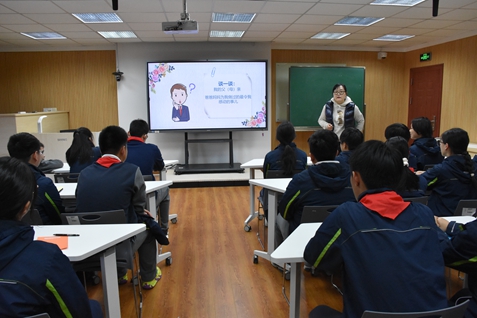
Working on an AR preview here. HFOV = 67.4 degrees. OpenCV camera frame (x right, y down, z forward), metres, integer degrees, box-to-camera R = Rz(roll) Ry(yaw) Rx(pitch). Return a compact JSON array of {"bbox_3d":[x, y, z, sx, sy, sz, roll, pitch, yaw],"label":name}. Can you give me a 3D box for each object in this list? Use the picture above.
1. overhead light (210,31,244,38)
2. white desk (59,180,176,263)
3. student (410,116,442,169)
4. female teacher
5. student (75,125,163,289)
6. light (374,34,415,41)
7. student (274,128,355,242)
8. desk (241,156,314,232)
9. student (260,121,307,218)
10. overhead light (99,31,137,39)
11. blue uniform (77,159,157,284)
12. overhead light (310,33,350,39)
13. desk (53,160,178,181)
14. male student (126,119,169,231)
[{"bbox_3d":[-0.187,-2.117,6.081,0.590,0.060,0.590,-2,9,-6],"label":"overhead light"},{"bbox_3d":[-1.310,0.633,3.084,1.450,0.750,0.500,-2,9,-6],"label":"white desk"},{"bbox_3d":[1.972,0.170,3.888,0.480,1.250,0.750,-3,10,-17],"label":"student"},{"bbox_3d":[1.404,-0.190,4.893,0.600,1.650,0.380,3,10,19],"label":"female teacher"},{"bbox_3d":[-0.889,0.418,2.657,0.510,1.310,0.740,-1,9,-2],"label":"student"},{"bbox_3d":[2.789,-2.160,6.396,0.590,0.060,0.590,-2,9,-6],"label":"light"},{"bbox_3d":[0.585,0.397,2.793,0.580,1.270,0.700,-2,9,-8],"label":"student"},{"bbox_3d":[0.619,0.399,4.115,1.220,0.750,0.430,-1,9,-5],"label":"desk"},{"bbox_3d":[0.458,0.214,3.764,0.460,1.230,0.770,-1,9,-5],"label":"student"},{"bbox_3d":[-2.010,-2.104,5.995,0.600,0.060,0.600,-1,9,-5],"label":"overhead light"},{"bbox_3d":[-0.837,0.466,2.556,0.500,1.020,0.680,0,9,2],"label":"blue uniform"},{"bbox_3d":[1.622,-2.153,6.271,0.590,0.060,0.590,-2,9,-6],"label":"overhead light"},{"bbox_3d":[-1.478,0.447,4.268,1.500,0.750,0.500,-2,9,-6],"label":"desk"},{"bbox_3d":[-0.944,0.232,3.607,0.500,1.270,0.760,0,9,0],"label":"male student"}]

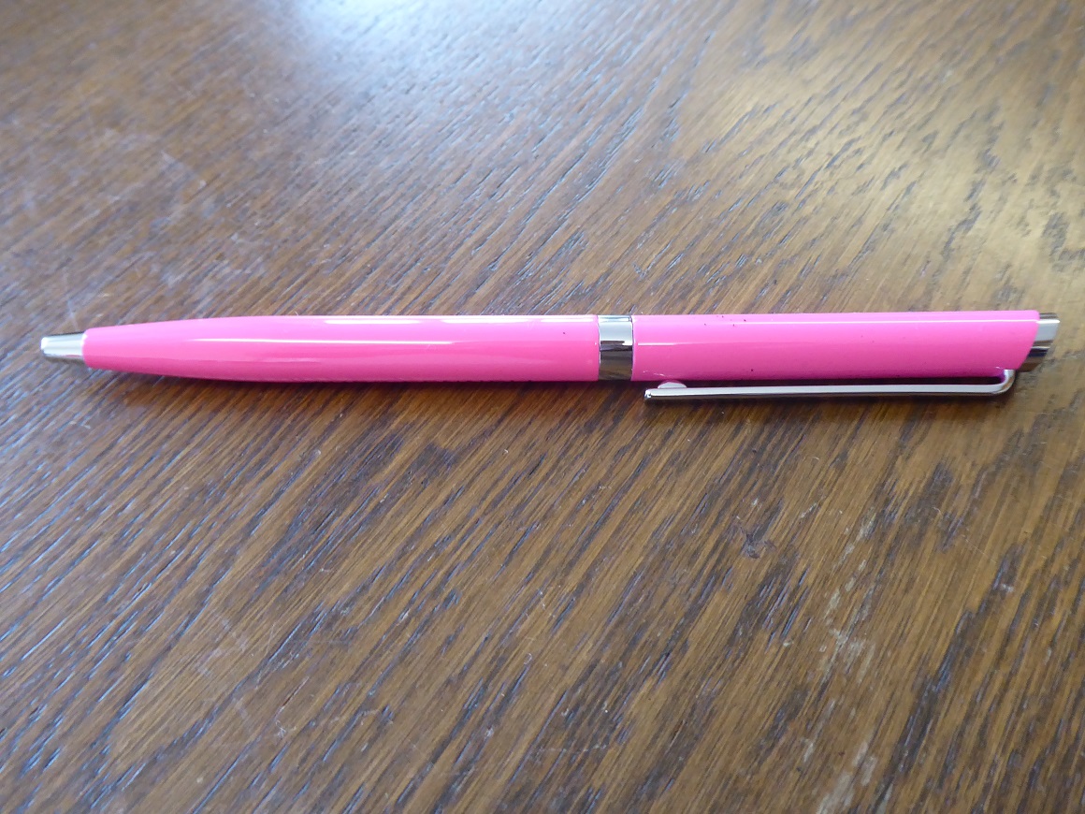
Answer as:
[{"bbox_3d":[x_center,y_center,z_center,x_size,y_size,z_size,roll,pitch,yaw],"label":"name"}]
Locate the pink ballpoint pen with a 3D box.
[{"bbox_3d":[0.001,-0.007,0.122,0.138,0.009,0.011,0,56,0],"label":"pink ballpoint pen"}]

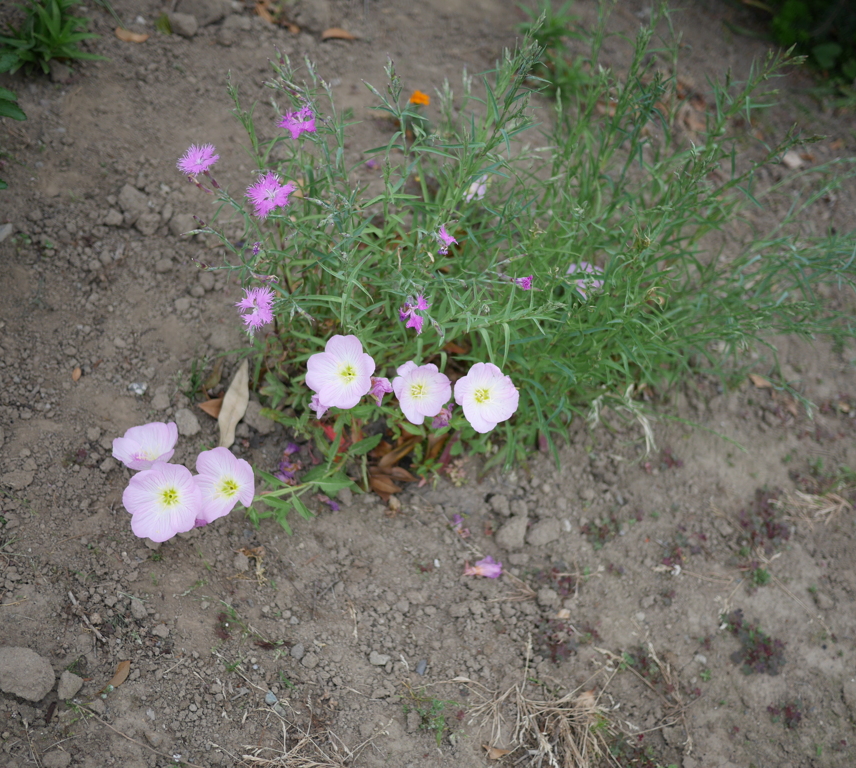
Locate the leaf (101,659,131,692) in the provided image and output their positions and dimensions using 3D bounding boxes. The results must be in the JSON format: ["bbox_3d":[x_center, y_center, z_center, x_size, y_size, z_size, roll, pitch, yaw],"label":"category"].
[{"bbox_3d":[-0.222,0.208,0.840,0.010,0.006,0.026,29,56,22],"label":"leaf"}]

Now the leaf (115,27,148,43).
[{"bbox_3d":[-0.337,-0.397,1.345,0.040,0.010,0.015,9,51,7],"label":"leaf"}]

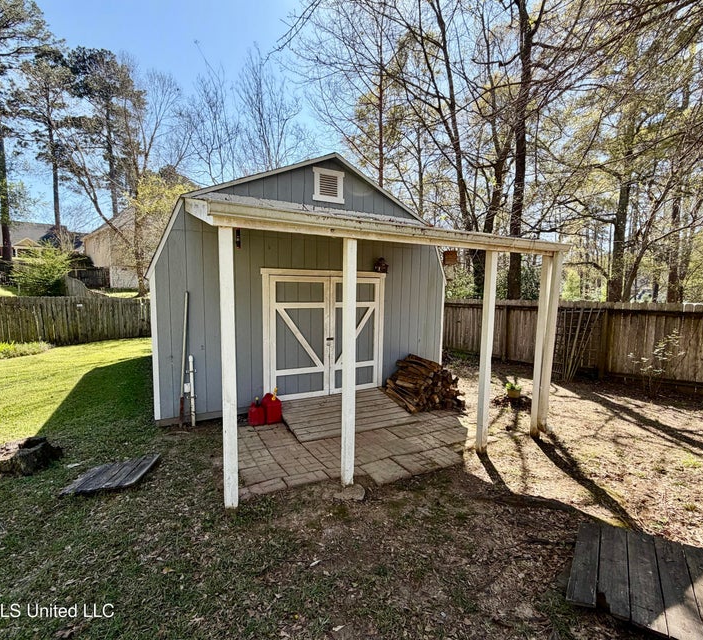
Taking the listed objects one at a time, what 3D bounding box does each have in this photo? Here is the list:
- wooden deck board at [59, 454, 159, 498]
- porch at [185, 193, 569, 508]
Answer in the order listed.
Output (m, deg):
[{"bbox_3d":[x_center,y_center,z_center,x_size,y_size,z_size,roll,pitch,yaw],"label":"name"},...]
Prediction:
[{"bbox_3d":[-2.225,1.461,3.264,0.540,0.055,0.660,0,6,-8],"label":"wooden deck board"},{"bbox_3d":[0.321,-0.074,4.501,4.280,3.140,2.440,-2,6,-28],"label":"porch"}]

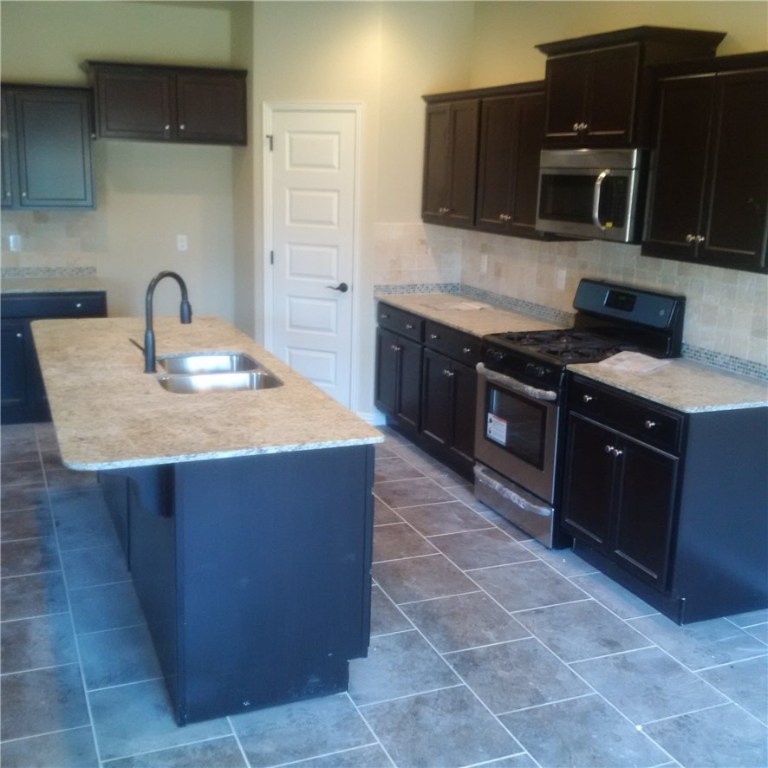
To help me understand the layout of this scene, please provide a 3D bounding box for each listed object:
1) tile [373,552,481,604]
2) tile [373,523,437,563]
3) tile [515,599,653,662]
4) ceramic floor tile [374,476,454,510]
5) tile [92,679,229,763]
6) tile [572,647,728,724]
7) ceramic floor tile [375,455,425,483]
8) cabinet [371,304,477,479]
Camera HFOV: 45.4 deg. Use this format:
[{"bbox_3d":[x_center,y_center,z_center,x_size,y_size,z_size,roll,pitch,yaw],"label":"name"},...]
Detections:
[{"bbox_3d":[0.159,0.856,4.007,0.405,0.010,0.405,-4,14,-22],"label":"tile"},{"bbox_3d":[0.004,0.760,4.358,0.402,0.010,0.402,-4,15,-22],"label":"tile"},{"bbox_3d":[0.771,0.965,3.589,0.402,0.010,0.402,-4,15,-22],"label":"tile"},{"bbox_3d":[0.146,0.599,5.043,0.402,0.010,0.402,-4,15,-22],"label":"ceramic floor tile"},{"bbox_3d":[-0.734,1.073,2.983,0.405,0.010,0.405,-4,14,-22],"label":"tile"},{"bbox_3d":[0.927,1.056,3.226,0.402,0.010,0.402,-4,15,-22],"label":"tile"},{"bbox_3d":[-0.012,0.513,5.437,0.405,0.010,0.405,-4,14,-22],"label":"ceramic floor tile"},{"bbox_3d":[0.526,0.004,5.724,0.635,0.880,1.532,-4,14,-22],"label":"cabinet"}]

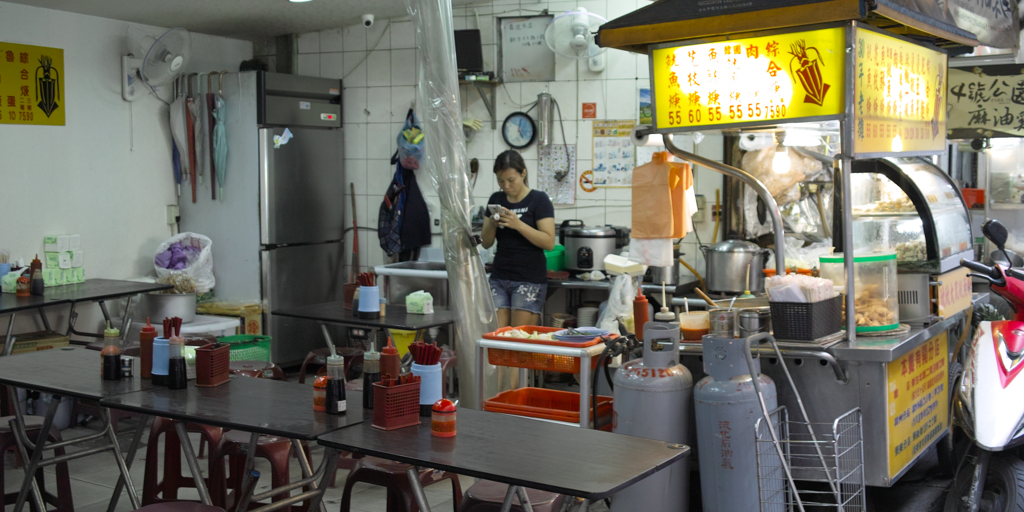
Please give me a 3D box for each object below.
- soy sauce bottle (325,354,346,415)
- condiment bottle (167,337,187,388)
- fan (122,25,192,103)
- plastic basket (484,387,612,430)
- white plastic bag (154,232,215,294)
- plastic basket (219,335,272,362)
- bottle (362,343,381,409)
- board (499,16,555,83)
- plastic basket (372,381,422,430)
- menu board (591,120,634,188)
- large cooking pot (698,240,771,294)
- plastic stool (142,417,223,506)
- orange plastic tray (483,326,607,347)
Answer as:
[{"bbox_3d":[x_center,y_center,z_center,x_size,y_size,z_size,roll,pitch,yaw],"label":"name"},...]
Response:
[{"bbox_3d":[-0.545,0.384,3.615,0.063,0.203,0.063,0,5,-9],"label":"soy sauce bottle"},{"bbox_3d":[-1.218,0.379,4.250,0.067,0.208,0.067,0,5,0],"label":"condiment bottle"},{"bbox_3d":[-2.273,-1.214,7.408,0.400,0.457,0.400,3,5,25],"label":"fan"},{"bbox_3d":[0.167,0.686,5.042,0.475,0.130,0.345,3,5,27],"label":"plastic basket"},{"bbox_3d":[-2.102,0.042,7.482,0.370,0.390,0.310,-1,5,-9],"label":"white plastic bag"},{"bbox_3d":[-1.560,0.590,6.777,0.350,0.190,0.270,1,5,11],"label":"plastic basket"},{"bbox_3d":[-0.467,0.401,3.900,0.066,0.216,0.066,0,5,0],"label":"bottle"},{"bbox_3d":[0.096,-1.322,7.465,0.400,0.450,0.035,3,6,28],"label":"board"},{"bbox_3d":[-0.337,0.432,3.416,0.070,0.125,0.135,4,6,38],"label":"plastic basket"},{"bbox_3d":[0.642,-0.638,7.323,0.295,0.415,0.010,3,5,27],"label":"menu board"},{"bbox_3d":[1.228,0.050,6.389,0.390,0.270,0.335,1,5,10],"label":"large cooking pot"},{"bbox_3d":[-1.314,0.896,4.850,0.360,0.455,0.360,1,5,10],"label":"plastic stool"},{"bbox_3d":[0.176,0.402,5.076,0.500,0.120,0.300,3,6,29],"label":"orange plastic tray"}]

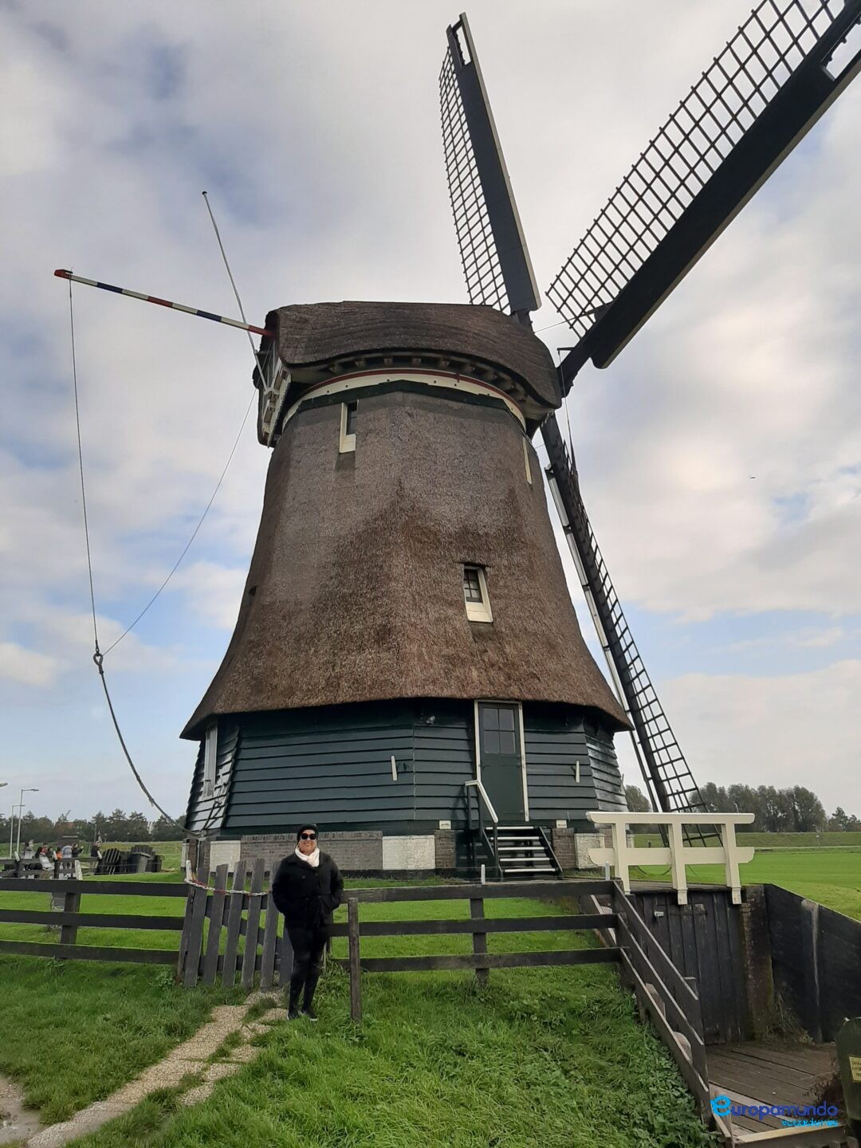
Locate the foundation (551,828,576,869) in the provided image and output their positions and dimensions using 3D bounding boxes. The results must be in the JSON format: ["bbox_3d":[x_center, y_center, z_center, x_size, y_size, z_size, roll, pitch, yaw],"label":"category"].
[{"bbox_3d":[2.448,5.198,16.347,0.499,0.715,0.350,7,-19,-23],"label":"foundation"}]

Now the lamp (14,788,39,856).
[{"bbox_3d":[-31.592,19.671,67.420,1.300,5.397,0.250,-7,-18,17],"label":"lamp"}]

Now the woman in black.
[{"bbox_3d":[-1.115,3.126,7.849,0.620,1.630,0.360,4,-18,-16],"label":"woman in black"}]

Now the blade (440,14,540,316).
[{"bbox_3d":[1.441,-12.182,26.371,0.500,9.970,2.575,-7,-12,-27],"label":"blade"}]

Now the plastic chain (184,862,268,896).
[{"bbox_3d":[-2.059,3.100,8.779,0.950,0.330,0.150,-9,-19,24],"label":"plastic chain"}]

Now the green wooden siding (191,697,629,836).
[{"bbox_3d":[-0.393,4.922,20.419,9.535,2.383,9.535,7,-19,-23],"label":"green wooden siding"}]

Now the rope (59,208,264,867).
[{"bbox_3d":[-6.693,-2.525,20.580,5.600,17.600,2.000,2,-18,-11],"label":"rope"}]

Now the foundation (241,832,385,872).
[{"bbox_3d":[-2.151,5.129,15.895,2.980,0.677,0.350,-8,-19,20],"label":"foundation"}]

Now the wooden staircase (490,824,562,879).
[{"bbox_3d":[1.591,4.946,15.227,1.100,0.930,1.100,7,-19,-23],"label":"wooden staircase"}]

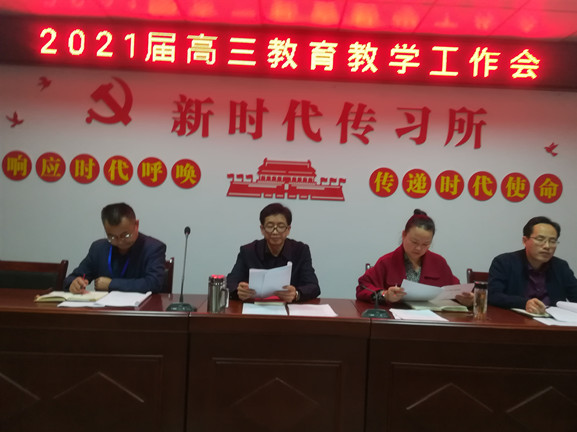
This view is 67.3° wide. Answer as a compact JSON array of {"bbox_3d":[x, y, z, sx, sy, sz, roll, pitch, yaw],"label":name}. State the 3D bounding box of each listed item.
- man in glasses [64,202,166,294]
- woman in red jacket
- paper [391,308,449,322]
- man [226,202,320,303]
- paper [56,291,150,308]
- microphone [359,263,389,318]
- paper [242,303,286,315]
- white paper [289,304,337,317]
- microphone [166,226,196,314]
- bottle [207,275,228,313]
[{"bbox_3d":[-1.019,0.563,2.511,0.570,1.273,0.720,2,-2,11],"label":"man in glasses"},{"bbox_3d":[0.699,0.615,2.549,0.576,1.307,0.700,2,-2,-4],"label":"woman in red jacket"},{"bbox_3d":[0.638,0.490,2.164,0.225,0.006,0.295,2,-2,2],"label":"paper"},{"bbox_3d":[-0.101,0.583,2.542,0.527,1.307,0.700,2,-2,-1],"label":"man"},{"bbox_3d":[-0.909,0.420,2.173,0.400,0.025,0.330,3,-2,-9],"label":"paper"},{"bbox_3d":[0.418,0.400,2.169,0.150,0.170,0.280,2,-2,-1],"label":"microphone"},{"bbox_3d":[-0.118,0.461,2.152,0.213,0.006,0.295,2,-2,-2],"label":"paper"},{"bbox_3d":[0.115,0.470,2.177,0.220,0.006,0.300,2,-2,-1],"label":"white paper"},{"bbox_3d":[-0.497,0.249,2.090,0.143,0.394,0.150,2,-2,-1],"label":"microphone"},{"bbox_3d":[-0.329,0.367,2.049,0.100,0.170,0.082,2,-2,-1],"label":"bottle"}]

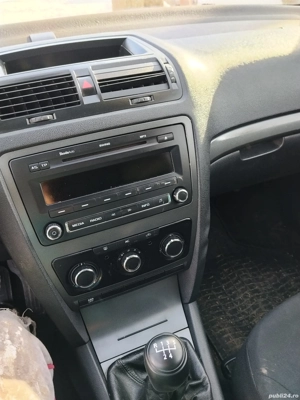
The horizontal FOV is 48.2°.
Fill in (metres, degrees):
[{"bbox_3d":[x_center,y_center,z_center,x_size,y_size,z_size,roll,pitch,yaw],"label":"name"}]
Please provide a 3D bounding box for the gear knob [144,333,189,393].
[{"bbox_3d":[0.021,0.212,0.442,0.055,0.071,0.056,-3,33,2],"label":"gear knob"}]

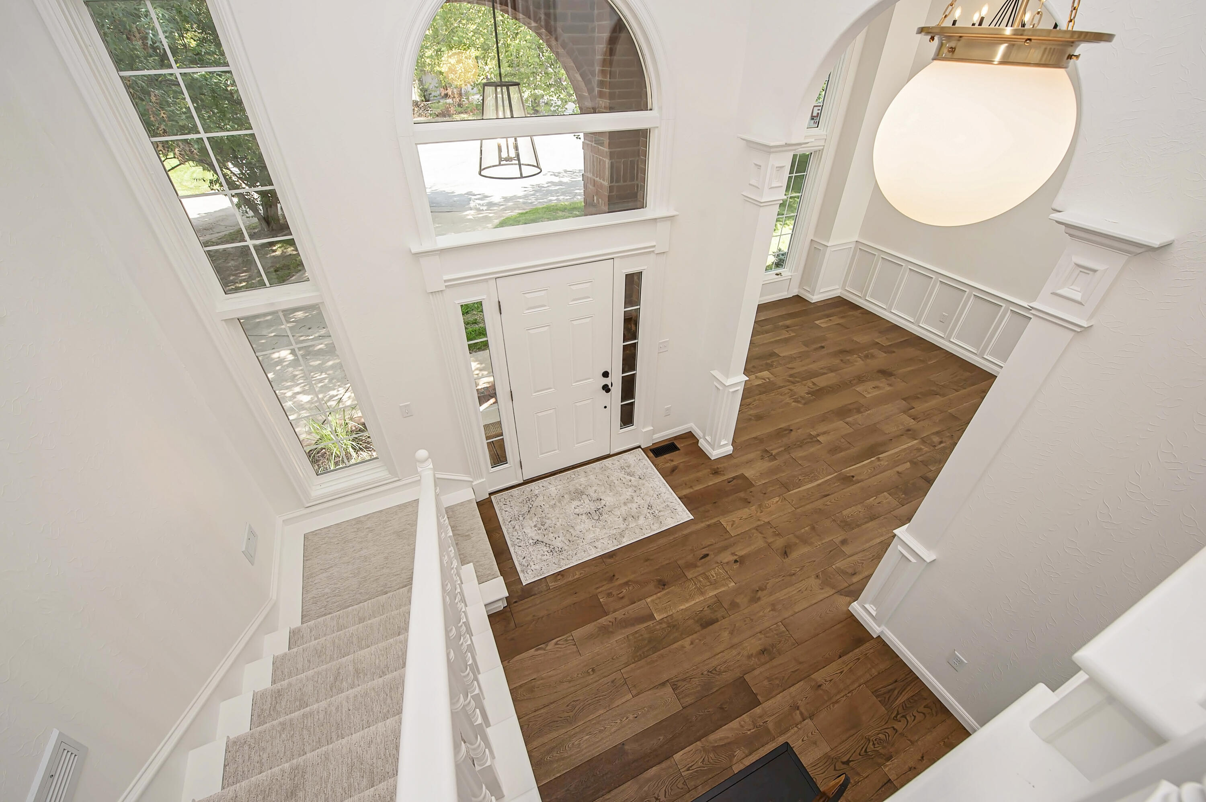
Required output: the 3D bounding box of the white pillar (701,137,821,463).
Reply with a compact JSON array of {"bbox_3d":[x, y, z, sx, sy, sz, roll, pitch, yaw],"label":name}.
[{"bbox_3d":[1.182,-0.646,4.062,0.360,2.870,0.340,-15,39,-19],"label":"white pillar"}]

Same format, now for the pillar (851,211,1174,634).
[{"bbox_3d":[1.997,0.453,2.615,0.360,2.820,0.340,-15,39,-19],"label":"pillar"}]

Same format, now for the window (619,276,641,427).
[{"bbox_3d":[0.244,-0.388,4.235,0.155,1.630,0.040,-15,39,-19],"label":"window"}]

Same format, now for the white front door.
[{"bbox_3d":[-0.343,-0.169,4.075,0.922,2.035,0.050,-15,39,-19],"label":"white front door"}]

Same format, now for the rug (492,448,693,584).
[{"bbox_3d":[-0.114,0.967,4.287,1.574,0.012,1.008,-15,39,-19],"label":"rug"}]

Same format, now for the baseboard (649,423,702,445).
[{"bbox_3d":[0.804,0.403,4.957,0.500,0.120,0.240,-15,39,-19],"label":"baseboard"}]

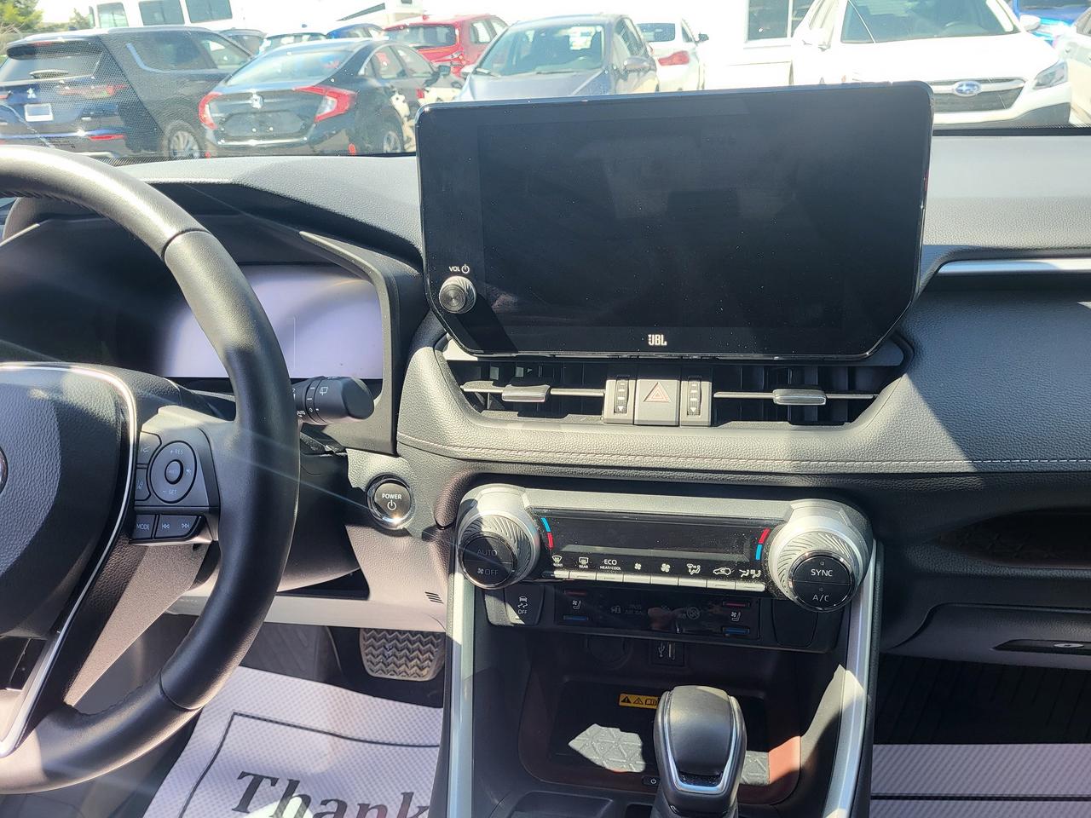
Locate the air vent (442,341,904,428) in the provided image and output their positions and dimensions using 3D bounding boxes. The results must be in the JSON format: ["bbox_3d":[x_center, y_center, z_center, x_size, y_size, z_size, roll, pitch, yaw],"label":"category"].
[{"bbox_3d":[0.078,-0.019,0.569,0.308,0.058,0.040,2,17,13],"label":"air vent"}]

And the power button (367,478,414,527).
[{"bbox_3d":[-0.117,0.070,0.618,0.033,0.033,0.017,2,8,13],"label":"power button"}]

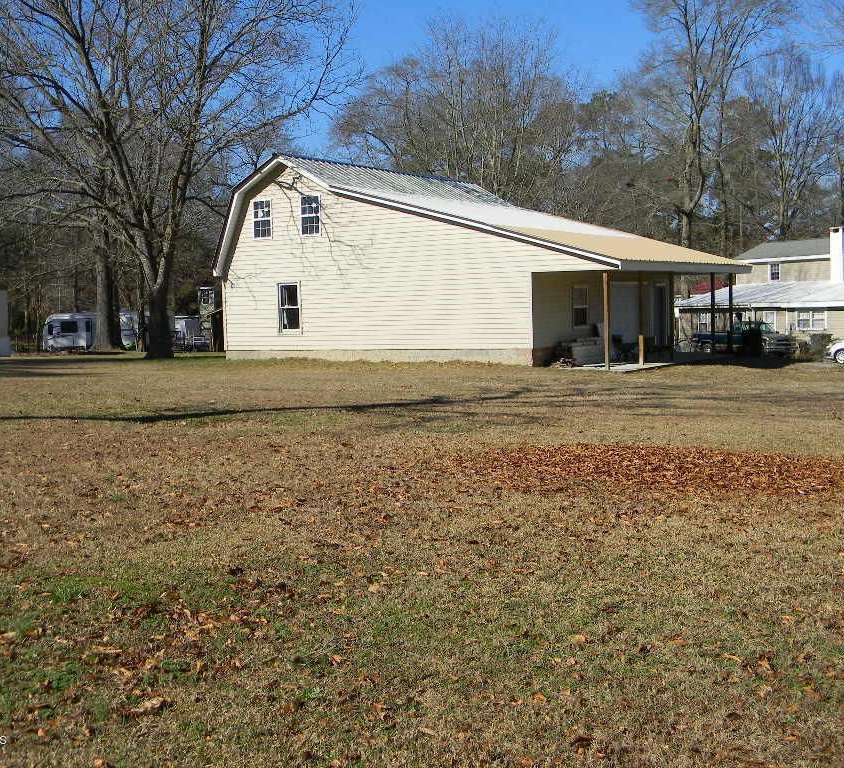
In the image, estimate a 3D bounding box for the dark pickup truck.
[{"bbox_3d":[17.018,-2.420,64.500,5.400,1.800,1.950,1,5,32],"label":"dark pickup truck"}]

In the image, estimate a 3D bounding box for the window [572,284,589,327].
[{"bbox_3d":[4.324,-2.096,33.020,0.100,1.200,1.000,1,5,29],"label":"window"}]

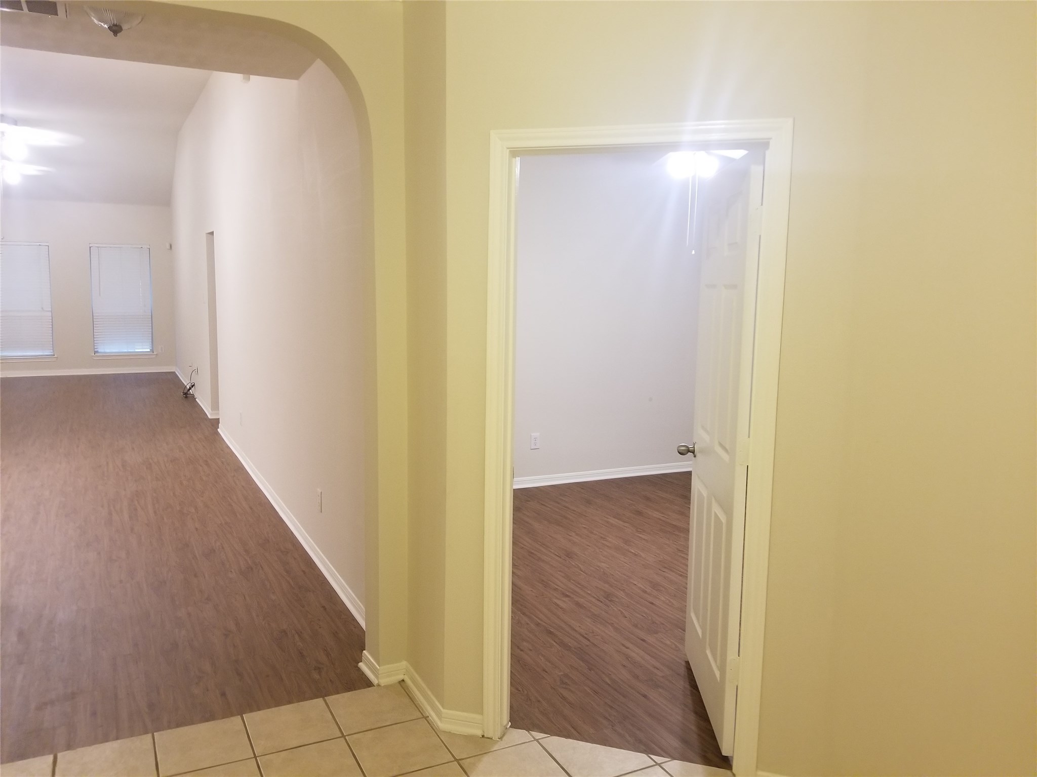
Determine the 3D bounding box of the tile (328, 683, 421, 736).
[{"bbox_3d":[-0.551,1.229,2.988,0.299,0.010,0.299,-2,7,-26],"label":"tile"}]

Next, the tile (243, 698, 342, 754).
[{"bbox_3d":[-0.824,1.240,2.852,0.299,0.010,0.299,-2,7,-26],"label":"tile"}]

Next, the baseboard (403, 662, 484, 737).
[{"bbox_3d":[-0.307,1.190,2.986,0.130,0.076,0.528,-3,8,-32],"label":"baseboard"}]

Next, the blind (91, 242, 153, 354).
[{"bbox_3d":[-6.808,-1.524,13.377,0.902,1.865,0.060,-2,7,-26],"label":"blind"}]

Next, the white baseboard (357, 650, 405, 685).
[{"bbox_3d":[-0.574,1.155,3.253,0.140,0.076,0.210,-2,7,-26],"label":"white baseboard"}]

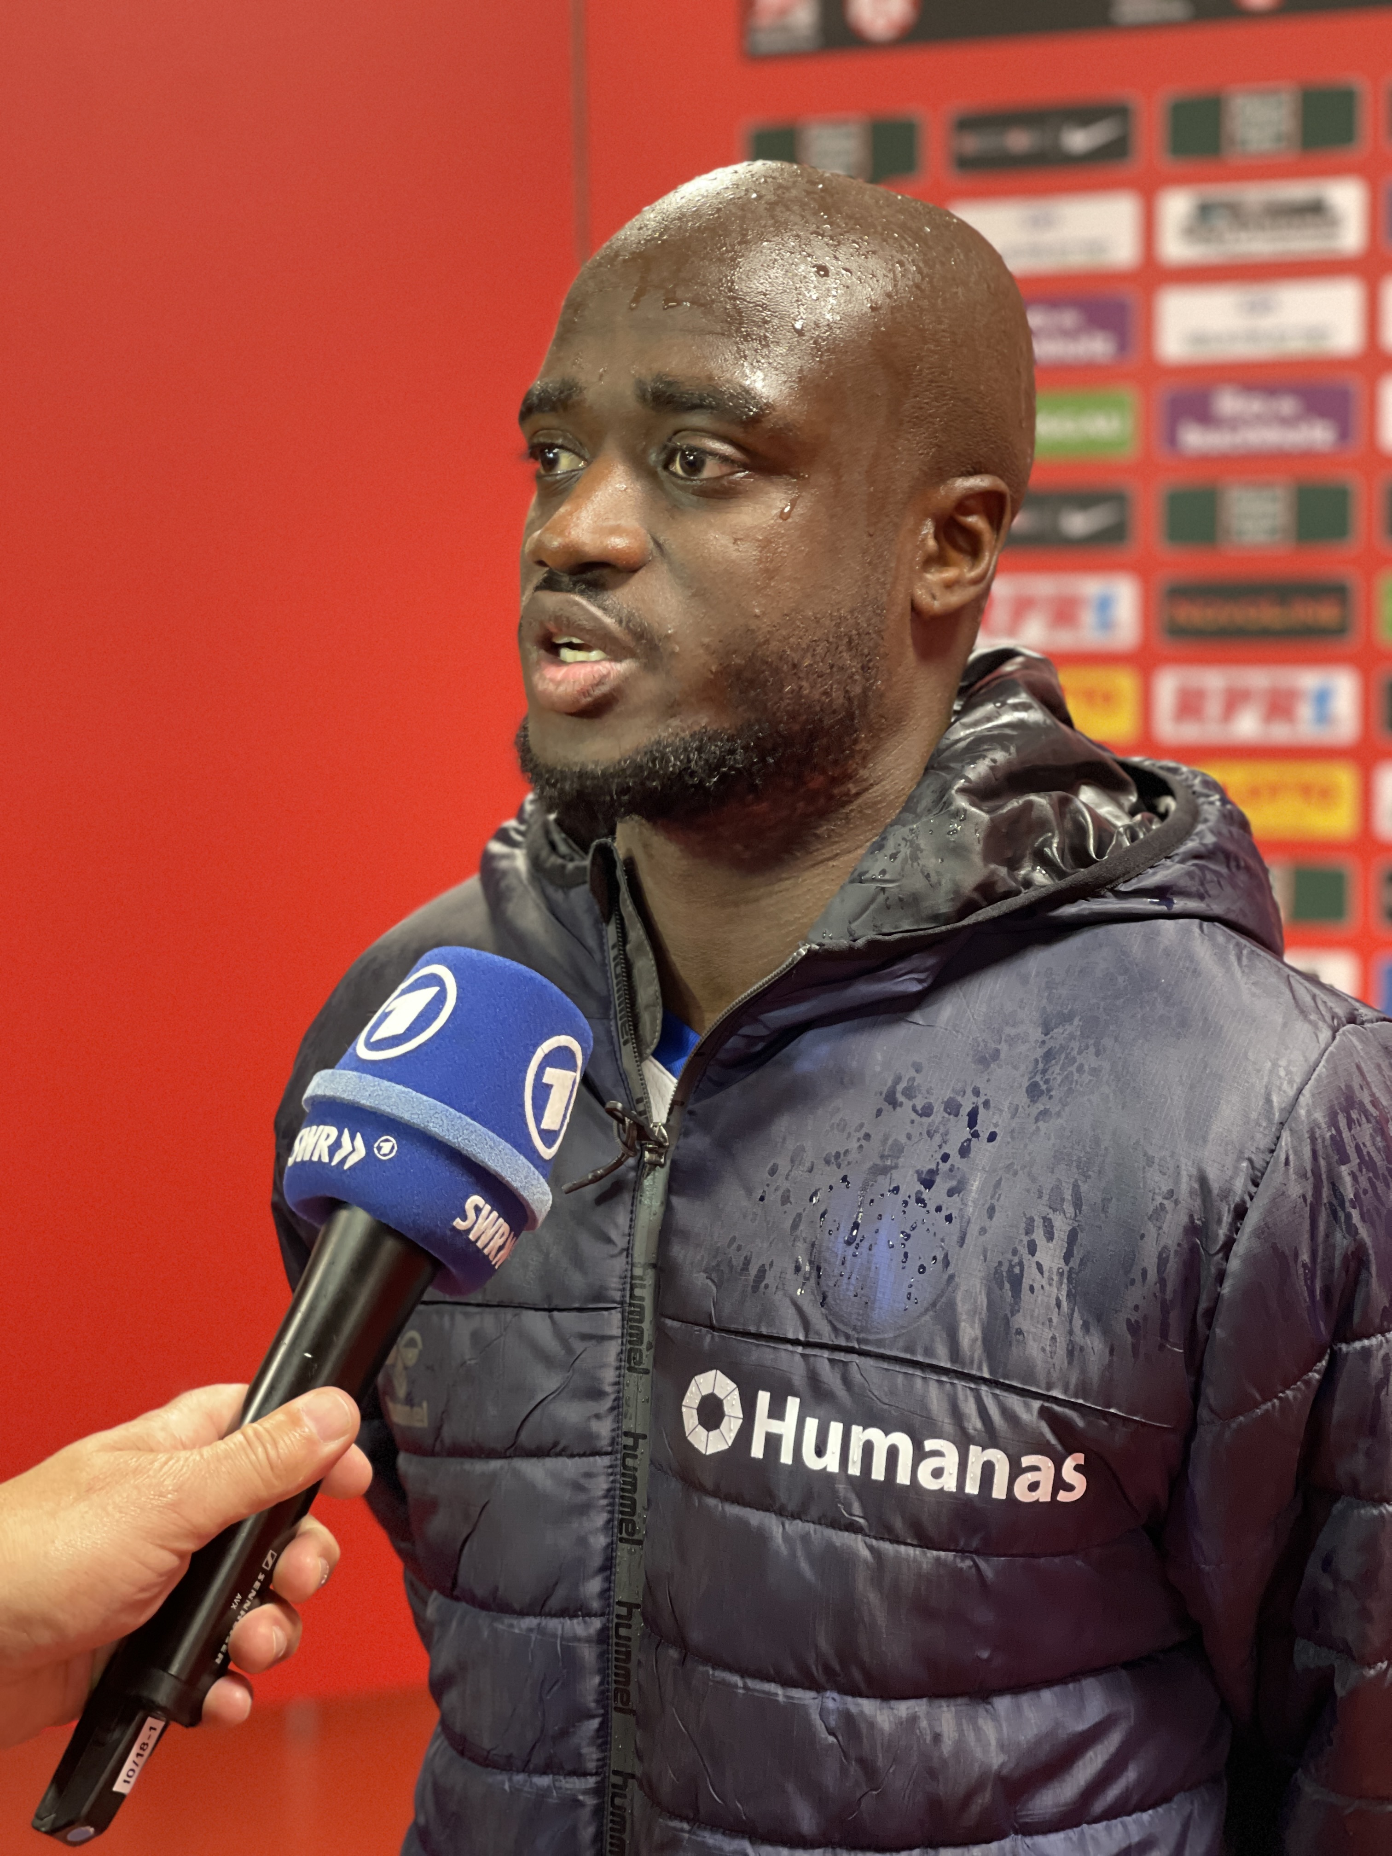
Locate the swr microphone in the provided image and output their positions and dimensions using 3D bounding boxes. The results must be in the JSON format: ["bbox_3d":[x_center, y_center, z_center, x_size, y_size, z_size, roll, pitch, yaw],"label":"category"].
[{"bbox_3d":[-0.127,0.148,1.101,0.088,0.305,0.088,27,-20,-2],"label":"swr microphone"}]

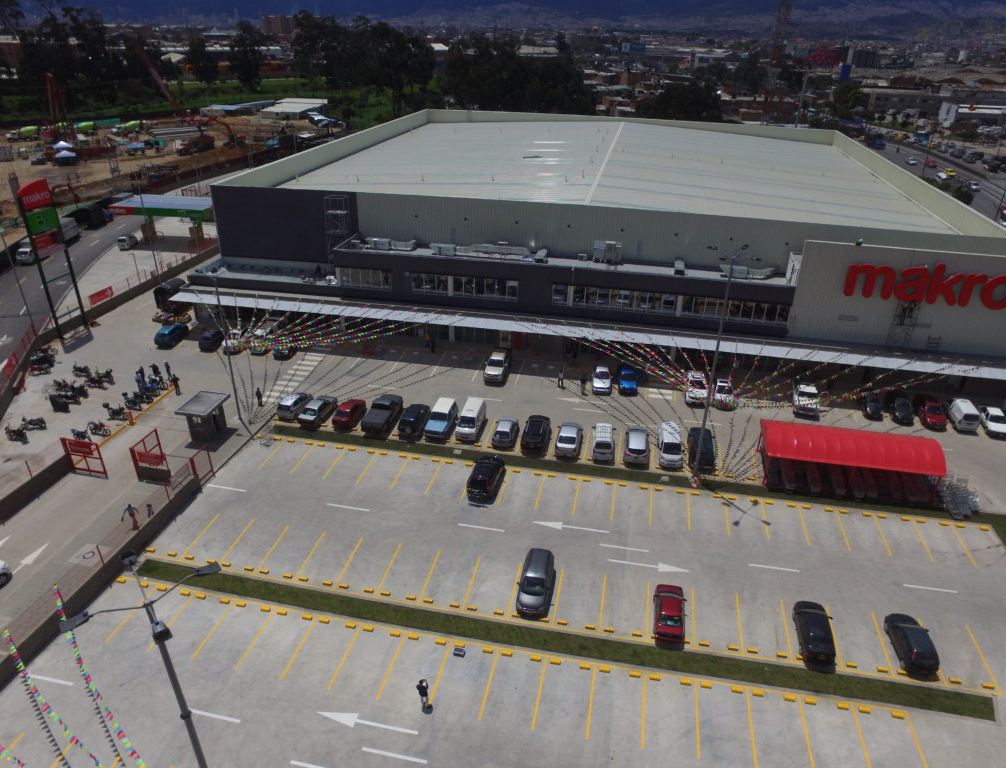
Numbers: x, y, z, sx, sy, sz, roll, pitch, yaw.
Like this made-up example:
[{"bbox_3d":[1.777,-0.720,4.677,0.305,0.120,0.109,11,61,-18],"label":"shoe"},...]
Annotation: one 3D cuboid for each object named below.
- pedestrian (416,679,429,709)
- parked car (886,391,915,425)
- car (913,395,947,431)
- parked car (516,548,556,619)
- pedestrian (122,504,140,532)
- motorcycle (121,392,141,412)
[{"bbox_3d":[-3.666,14.126,26.993,0.580,1.740,0.450,21,36,29],"label":"pedestrian"},{"bbox_3d":[34.775,2.048,51.926,1.609,1.466,3.845,10,32,15],"label":"parked car"},{"bbox_3d":[37.036,2.403,51.344,1.725,1.553,4.033,10,32,15],"label":"car"},{"bbox_3d":[2.084,12.285,36.685,1.750,1.550,4.250,7,32,10],"label":"parked car"},{"bbox_3d":[-22.745,8.159,36.140,0.750,1.720,0.500,12,33,17],"label":"pedestrian"},{"bbox_3d":[-30.005,1.411,47.799,1.950,1.120,0.720,7,32,10],"label":"motorcycle"}]

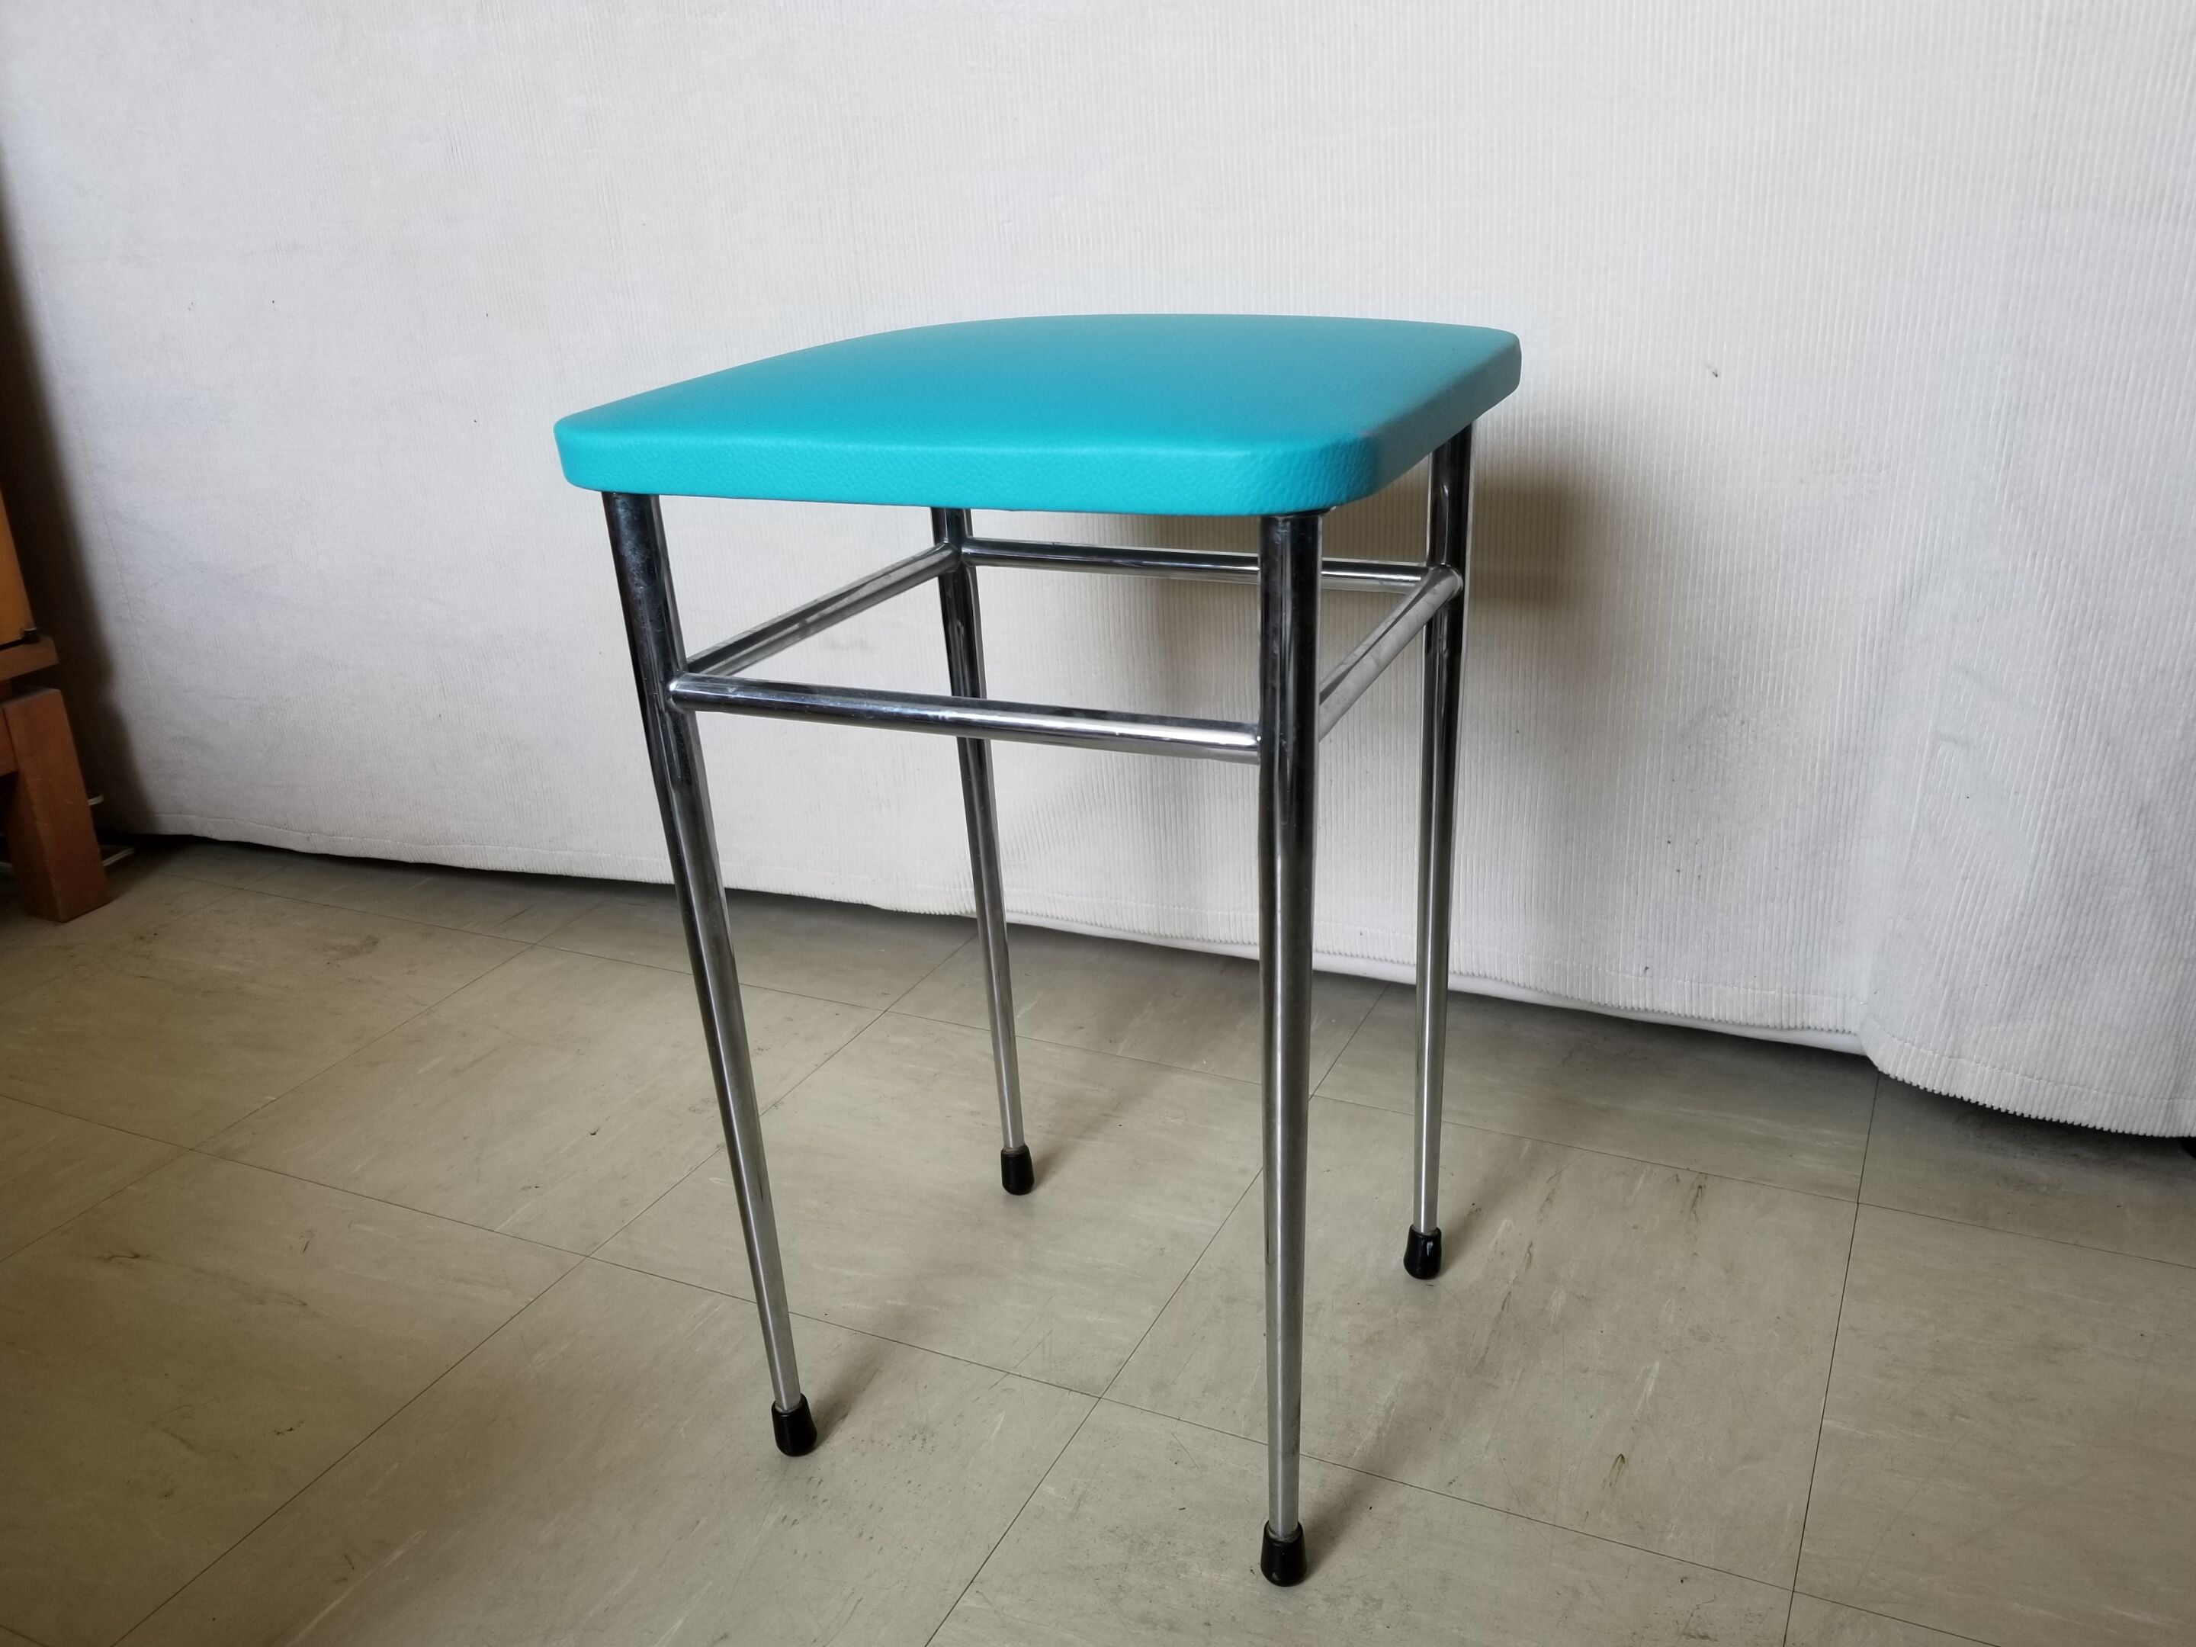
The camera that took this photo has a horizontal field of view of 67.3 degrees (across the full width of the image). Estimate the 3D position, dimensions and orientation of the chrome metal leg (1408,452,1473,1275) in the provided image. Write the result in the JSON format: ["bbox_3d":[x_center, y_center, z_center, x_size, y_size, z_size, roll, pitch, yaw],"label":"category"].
[{"bbox_3d":[0.155,0.024,0.751,0.021,0.429,0.021,7,23,23],"label":"chrome metal leg"}]

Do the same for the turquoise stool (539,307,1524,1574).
[{"bbox_3d":[0.002,0.032,0.698,0.290,0.466,0.286,6,23,23],"label":"turquoise stool"}]

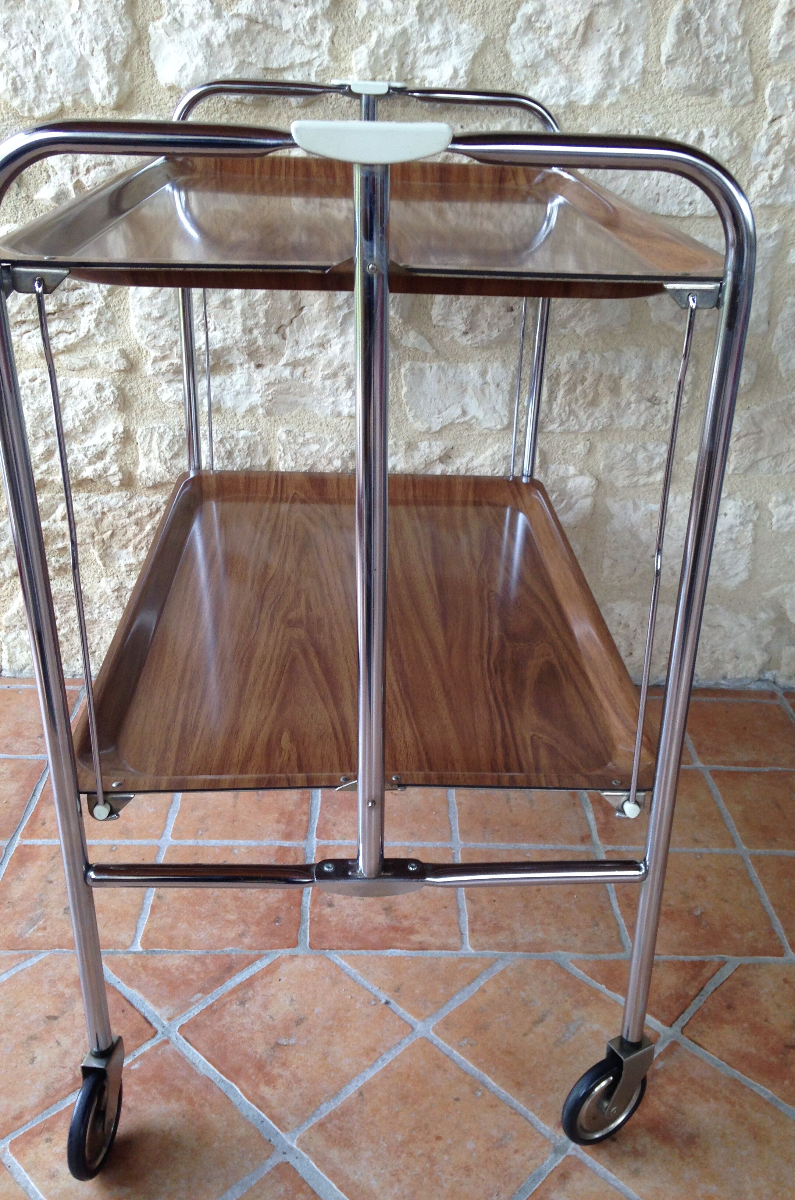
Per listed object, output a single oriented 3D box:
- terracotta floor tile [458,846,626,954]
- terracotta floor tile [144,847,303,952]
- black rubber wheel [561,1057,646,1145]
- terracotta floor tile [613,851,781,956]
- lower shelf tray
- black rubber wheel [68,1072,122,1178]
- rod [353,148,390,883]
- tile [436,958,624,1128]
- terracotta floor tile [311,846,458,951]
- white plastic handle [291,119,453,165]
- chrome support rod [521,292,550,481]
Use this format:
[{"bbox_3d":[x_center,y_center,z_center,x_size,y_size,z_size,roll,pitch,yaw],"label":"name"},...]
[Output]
[{"bbox_3d":[0.143,0.308,1.170,0.150,0.010,0.150,1,27,-2],"label":"terracotta floor tile"},{"bbox_3d":[-0.170,0.303,1.163,0.150,0.010,0.150,1,27,-2],"label":"terracotta floor tile"},{"bbox_3d":[0.165,0.396,0.906,0.084,0.084,0.016,-14,30,-29],"label":"black rubber wheel"},{"bbox_3d":[0.302,0.315,1.188,0.150,0.010,0.154,0,26,-2],"label":"terracotta floor tile"},{"bbox_3d":[-0.030,-0.002,1.084,0.422,0.030,0.648,0,26,-2],"label":"lower shelf tray"},{"bbox_3d":[-0.229,0.396,0.870,0.017,0.083,0.083,5,27,6],"label":"black rubber wheel"},{"bbox_3d":[-0.015,-0.018,0.696,0.018,0.473,0.018,0,27,-2],"label":"rod"},{"bbox_3d":[0.136,0.389,1.028,0.150,0.010,0.150,-22,34,-40],"label":"tile"},{"bbox_3d":[-0.013,0.305,1.167,0.150,0.010,0.150,1,27,-2],"label":"terracotta floor tile"},{"bbox_3d":[-0.014,-0.243,0.604,0.086,0.024,0.028,0,26,-2],"label":"white plastic handle"},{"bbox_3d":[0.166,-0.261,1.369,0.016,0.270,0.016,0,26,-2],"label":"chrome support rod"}]

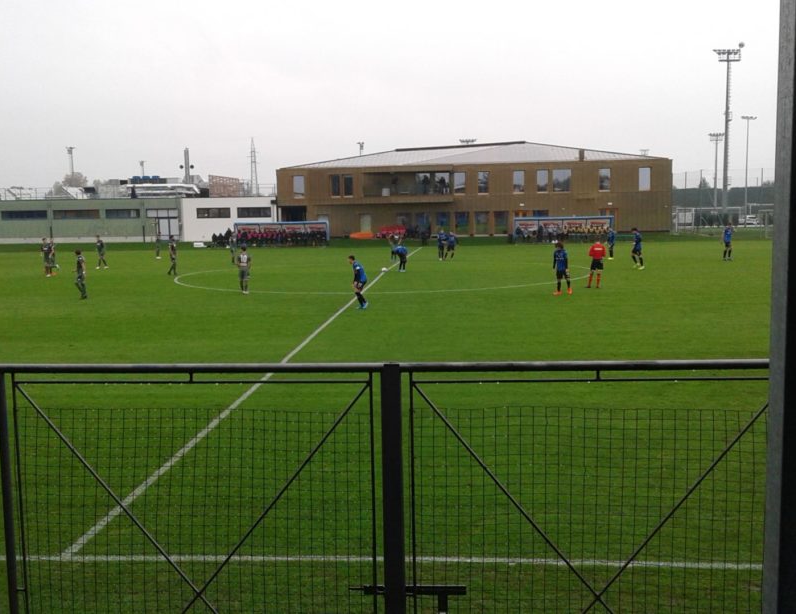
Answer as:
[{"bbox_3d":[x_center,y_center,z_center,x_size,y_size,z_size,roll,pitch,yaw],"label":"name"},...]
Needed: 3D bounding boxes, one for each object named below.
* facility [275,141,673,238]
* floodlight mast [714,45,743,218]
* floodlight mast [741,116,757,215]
[{"bbox_3d":[8.067,-13.194,95.114,37.350,9.760,28.000,-1,6,5],"label":"facility"},{"bbox_3d":[52.954,-27.709,137.908,4.500,28.290,1.700,-1,6,-3],"label":"floodlight mast"},{"bbox_3d":[44.834,-17.308,109.860,2.600,14.060,0.700,-5,8,-35],"label":"floodlight mast"}]

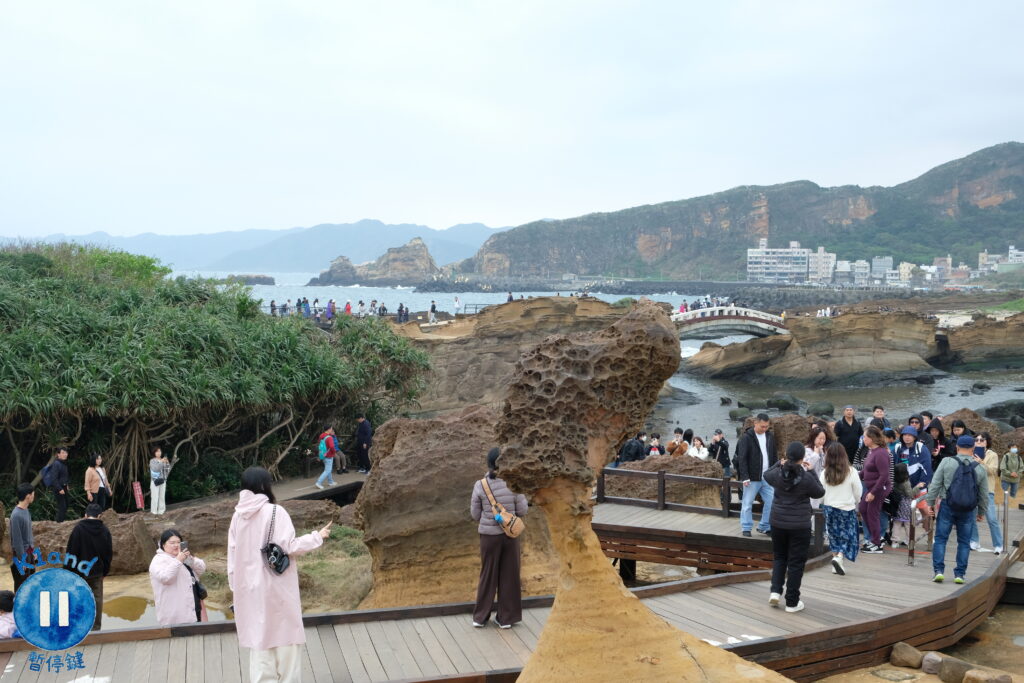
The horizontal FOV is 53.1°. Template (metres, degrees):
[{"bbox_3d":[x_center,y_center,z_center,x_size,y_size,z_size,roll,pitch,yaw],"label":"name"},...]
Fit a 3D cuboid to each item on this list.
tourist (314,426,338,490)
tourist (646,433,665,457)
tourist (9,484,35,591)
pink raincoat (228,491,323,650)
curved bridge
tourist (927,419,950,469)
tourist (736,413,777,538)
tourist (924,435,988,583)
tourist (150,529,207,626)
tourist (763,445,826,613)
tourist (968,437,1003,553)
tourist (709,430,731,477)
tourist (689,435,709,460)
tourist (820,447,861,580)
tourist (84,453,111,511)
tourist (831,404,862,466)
[{"bbox_3d":[-4.789,2.975,26.512,0.580,1.640,0.500,-4,5,-41],"label":"tourist"},{"bbox_3d":[2.993,2.732,21.357,0.520,1.650,0.450,1,4,8],"label":"tourist"},{"bbox_3d":[-5.846,2.542,12.205,0.290,1.720,0.420,-3,5,-41],"label":"tourist"},{"bbox_3d":[-1.794,1.688,7.735,0.570,1.140,0.440,1,4,19],"label":"pink raincoat"},{"bbox_3d":[20.342,-1.828,96.000,11.000,2.900,3.300,0,4,-3],"label":"curved bridge"},{"bbox_3d":[6.411,1.963,15.357,0.500,1.630,0.420,2,5,30],"label":"tourist"},{"bbox_3d":[3.453,1.856,14.463,0.540,1.690,0.400,-1,4,-14],"label":"tourist"},{"bbox_3d":[5.144,1.933,11.884,0.680,1.700,0.500,1,4,12],"label":"tourist"},{"bbox_3d":[-3.029,2.491,9.355,0.520,1.580,0.560,3,5,37],"label":"tourist"},{"bbox_3d":[2.721,1.774,9.865,0.580,1.630,0.500,1,4,14],"label":"tourist"},{"bbox_3d":[6.353,2.024,13.741,0.550,1.620,0.480,3,5,33],"label":"tourist"},{"bbox_3d":[4.174,2.618,20.659,0.480,1.700,0.500,-3,5,-41],"label":"tourist"},{"bbox_3d":[3.879,2.785,21.355,0.480,1.580,0.380,2,4,23],"label":"tourist"},{"bbox_3d":[3.979,1.999,12.368,0.480,1.560,0.420,1,4,13],"label":"tourist"},{"bbox_3d":[-8.904,3.194,22.055,0.380,1.580,0.500,2,5,30],"label":"tourist"},{"bbox_3d":[5.242,1.858,16.059,0.520,1.720,0.360,1,4,14],"label":"tourist"}]

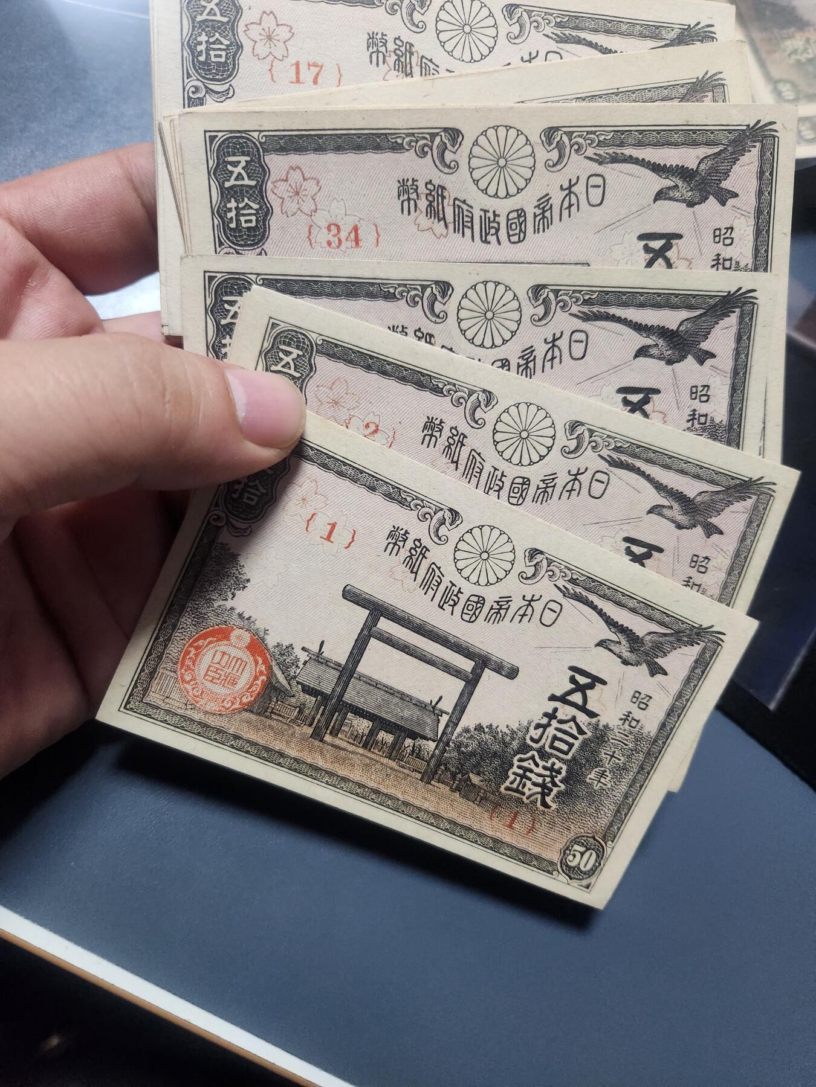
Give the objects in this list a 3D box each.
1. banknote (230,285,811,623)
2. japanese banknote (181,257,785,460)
[{"bbox_3d":[0.013,0.002,0.134,0.106,0.002,0.065,18,96,-5],"label":"banknote"},{"bbox_3d":[0.015,-0.017,0.132,0.106,0.002,0.065,-1,101,-7],"label":"japanese banknote"}]

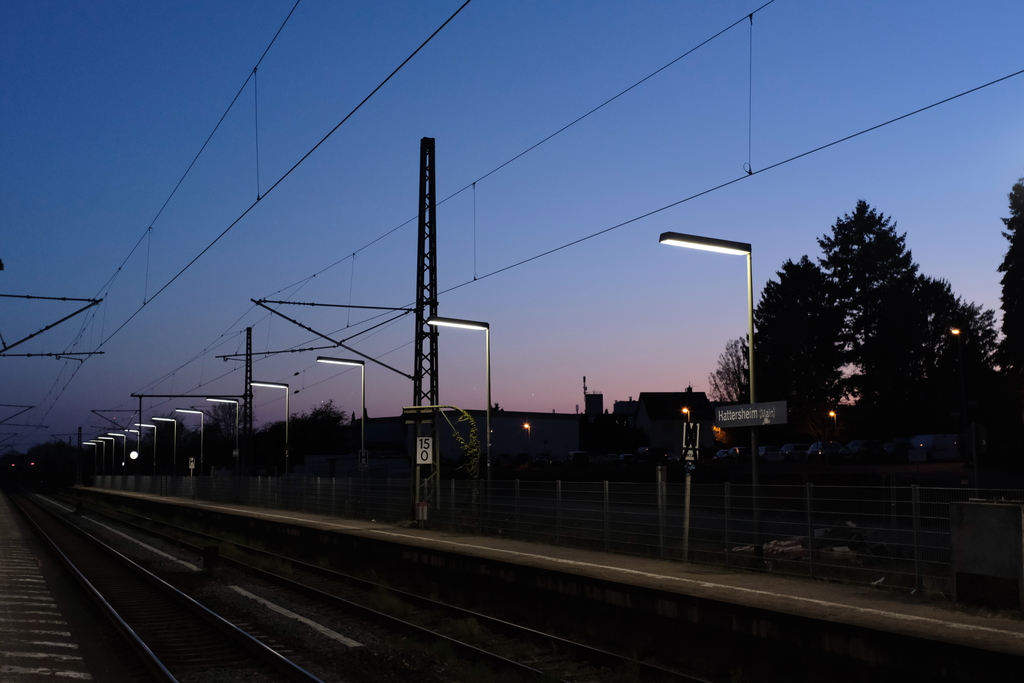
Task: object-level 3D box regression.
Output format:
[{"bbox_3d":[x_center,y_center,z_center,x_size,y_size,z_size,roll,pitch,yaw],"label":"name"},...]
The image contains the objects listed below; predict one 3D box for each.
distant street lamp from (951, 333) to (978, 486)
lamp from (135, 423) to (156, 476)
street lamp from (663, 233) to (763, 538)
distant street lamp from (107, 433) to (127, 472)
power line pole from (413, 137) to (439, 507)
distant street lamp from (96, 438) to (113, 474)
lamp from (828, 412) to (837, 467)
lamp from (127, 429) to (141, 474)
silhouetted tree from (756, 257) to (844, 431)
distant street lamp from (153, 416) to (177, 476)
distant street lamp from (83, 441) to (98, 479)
[{"bbox_3d":[24.625,3.026,65.605,0.750,7.310,0.300,1,-6,-11],"label":"distant street lamp"},{"bbox_3d":[-31.169,9.950,101.454,1.720,5.763,0.280,2,-7,-23],"label":"lamp"},{"bbox_3d":[3.419,1.021,20.557,1.720,5.710,0.280,2,-7,-23],"label":"street lamp"},{"bbox_3d":[-41.436,12.664,125.172,1.720,5.750,0.280,2,-7,-23],"label":"distant street lamp"},{"bbox_3d":[-2.671,-0.473,37.918,0.750,12.170,0.600,2,-7,-23],"label":"power line pole"},{"bbox_3d":[-46.531,13.825,136.997,1.720,5.750,0.280,2,-7,-23],"label":"distant street lamp"},{"bbox_3d":[29.071,8.583,107.750,0.700,4.628,0.300,1,-6,-11],"label":"lamp"},{"bbox_3d":[-36.179,11.332,113.079,1.720,5.750,0.280,2,-7,-23],"label":"lamp"},{"bbox_3d":[28.293,0.984,115.966,8.600,19.120,8.200,-2,-6,14],"label":"silhouetted tree"},{"bbox_3d":[-26.264,8.695,90.105,1.720,5.760,0.280,2,-7,-23],"label":"distant street lamp"},{"bbox_3d":[-56.927,16.541,161.031,1.720,5.750,0.280,2,-7,-23],"label":"distant street lamp"}]

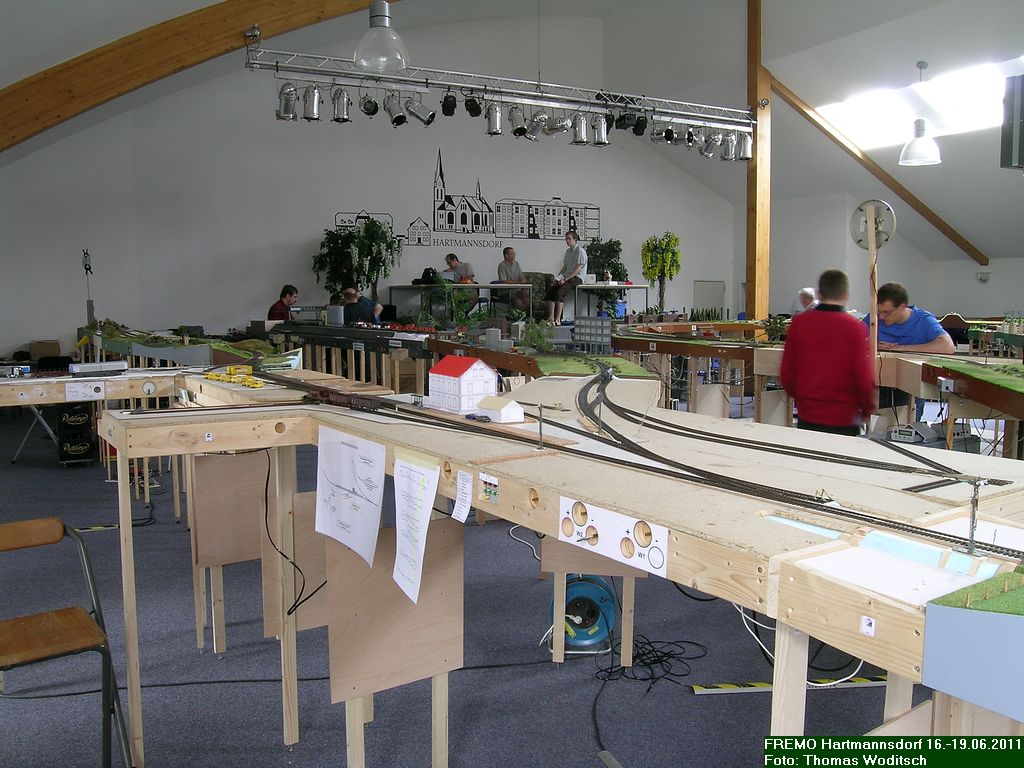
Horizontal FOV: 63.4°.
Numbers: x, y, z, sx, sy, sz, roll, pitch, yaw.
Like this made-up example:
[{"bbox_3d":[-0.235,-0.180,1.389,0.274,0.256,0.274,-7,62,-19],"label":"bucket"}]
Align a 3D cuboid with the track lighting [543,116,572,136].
[{"bbox_3d":[0.678,-3.757,12.085,0.420,0.240,0.240,-8,3,21],"label":"track lighting"}]

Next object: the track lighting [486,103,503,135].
[{"bbox_3d":[-0.229,-3.468,10.819,0.200,0.395,0.200,0,6,0],"label":"track lighting"}]

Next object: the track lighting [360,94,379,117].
[{"bbox_3d":[-1.860,-3.598,10.700,0.230,0.250,0.380,-2,26,-19],"label":"track lighting"}]

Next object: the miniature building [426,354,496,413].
[{"bbox_3d":[-0.157,0.001,2.735,0.146,0.166,0.206,-4,7,-34],"label":"miniature building"}]

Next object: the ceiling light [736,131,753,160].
[{"bbox_3d":[3.851,-3.900,13.630,0.230,0.420,0.230,-2,7,-25],"label":"ceiling light"}]

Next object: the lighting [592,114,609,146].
[{"bbox_3d":[1.304,-3.734,12.200,0.220,0.420,0.220,0,5,0],"label":"lighting"}]

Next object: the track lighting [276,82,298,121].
[{"bbox_3d":[-2.808,-3.541,10.383,0.250,0.440,0.250,-2,21,-25],"label":"track lighting"}]

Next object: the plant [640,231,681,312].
[{"bbox_3d":[2.653,-1.885,14.800,0.680,1.700,0.680,1,6,0],"label":"plant"}]

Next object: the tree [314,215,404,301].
[{"bbox_3d":[-2.481,-1.790,13.300,1.250,1.680,1.050,-3,6,-23],"label":"tree"}]

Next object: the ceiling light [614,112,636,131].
[{"bbox_3d":[1.699,-3.945,12.400,0.320,0.250,0.230,-21,17,-35],"label":"ceiling light"}]

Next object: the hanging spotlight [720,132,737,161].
[{"bbox_3d":[3.530,-3.855,13.474,0.240,0.430,0.240,-2,19,-25],"label":"hanging spotlight"}]

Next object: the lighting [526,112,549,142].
[{"bbox_3d":[0.328,-3.453,11.086,0.200,0.395,0.200,-4,51,-33],"label":"lighting"}]

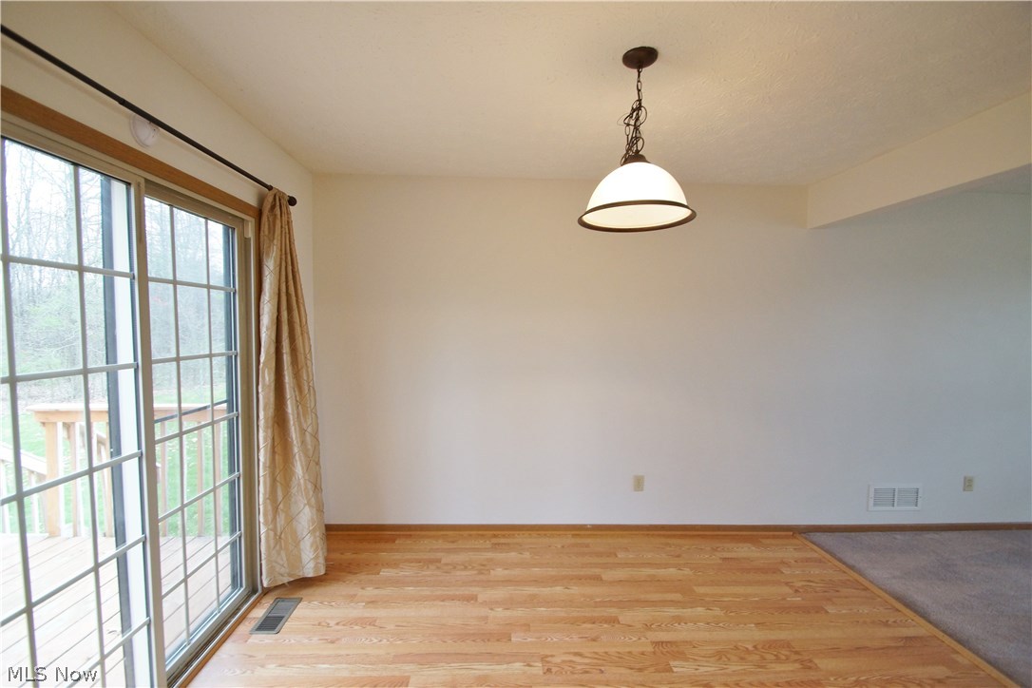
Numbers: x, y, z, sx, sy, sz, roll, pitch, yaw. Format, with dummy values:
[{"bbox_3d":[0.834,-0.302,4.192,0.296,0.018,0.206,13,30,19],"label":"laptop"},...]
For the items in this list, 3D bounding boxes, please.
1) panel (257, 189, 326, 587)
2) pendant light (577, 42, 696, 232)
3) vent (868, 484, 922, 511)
[{"bbox_3d":[-1.204,0.266,2.331,0.240,2.120,0.340,1,3,-3],"label":"panel"},{"bbox_3d":[0.444,-0.741,1.566,0.416,0.590,0.416,1,3,-3],"label":"pendant light"},{"bbox_3d":[2.750,1.118,3.107,0.395,0.195,0.020,1,3,-3],"label":"vent"}]

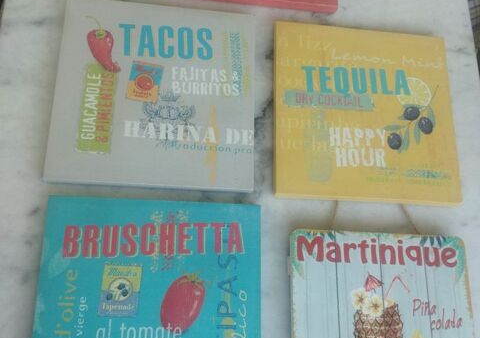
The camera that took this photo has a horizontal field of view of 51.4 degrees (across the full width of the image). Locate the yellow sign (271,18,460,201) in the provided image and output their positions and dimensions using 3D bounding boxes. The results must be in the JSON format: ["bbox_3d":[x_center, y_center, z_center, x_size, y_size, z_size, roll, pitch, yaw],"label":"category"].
[{"bbox_3d":[0.197,-0.091,0.797,0.290,0.022,0.290,3,73,-7],"label":"yellow sign"}]

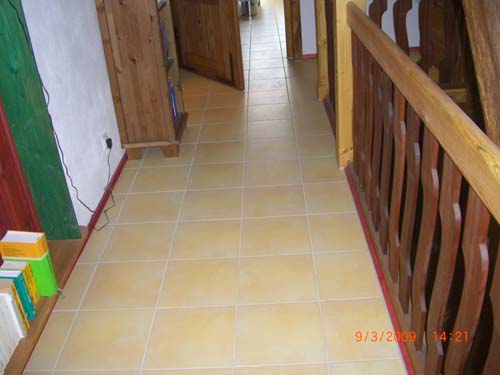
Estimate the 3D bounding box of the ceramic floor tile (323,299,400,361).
[{"bbox_3d":[0.409,0.542,2.102,0.254,0.010,0.331,-3,29,3],"label":"ceramic floor tile"}]

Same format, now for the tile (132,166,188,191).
[{"bbox_3d":[-0.536,-0.051,3.321,0.331,0.010,0.331,-3,29,3],"label":"tile"}]

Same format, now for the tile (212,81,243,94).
[{"bbox_3d":[-0.178,-0.872,4.775,0.331,0.010,0.331,-3,29,3],"label":"tile"}]

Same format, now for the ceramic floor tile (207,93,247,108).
[{"bbox_3d":[-0.183,-0.711,4.481,0.331,0.010,0.331,-3,29,3],"label":"ceramic floor tile"}]

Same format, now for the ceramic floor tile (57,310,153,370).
[{"bbox_3d":[-0.555,0.593,2.145,0.331,0.010,0.331,-3,29,3],"label":"ceramic floor tile"}]

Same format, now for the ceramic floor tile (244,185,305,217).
[{"bbox_3d":[0.121,0.074,2.867,0.315,0.010,0.315,-3,29,2],"label":"ceramic floor tile"}]

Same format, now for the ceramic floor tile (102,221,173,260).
[{"bbox_3d":[-0.525,0.260,2.614,0.315,0.010,0.315,-3,29,2],"label":"ceramic floor tile"}]

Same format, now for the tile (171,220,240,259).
[{"bbox_3d":[-0.209,0.256,2.716,0.329,0.010,0.329,-3,29,3],"label":"tile"}]

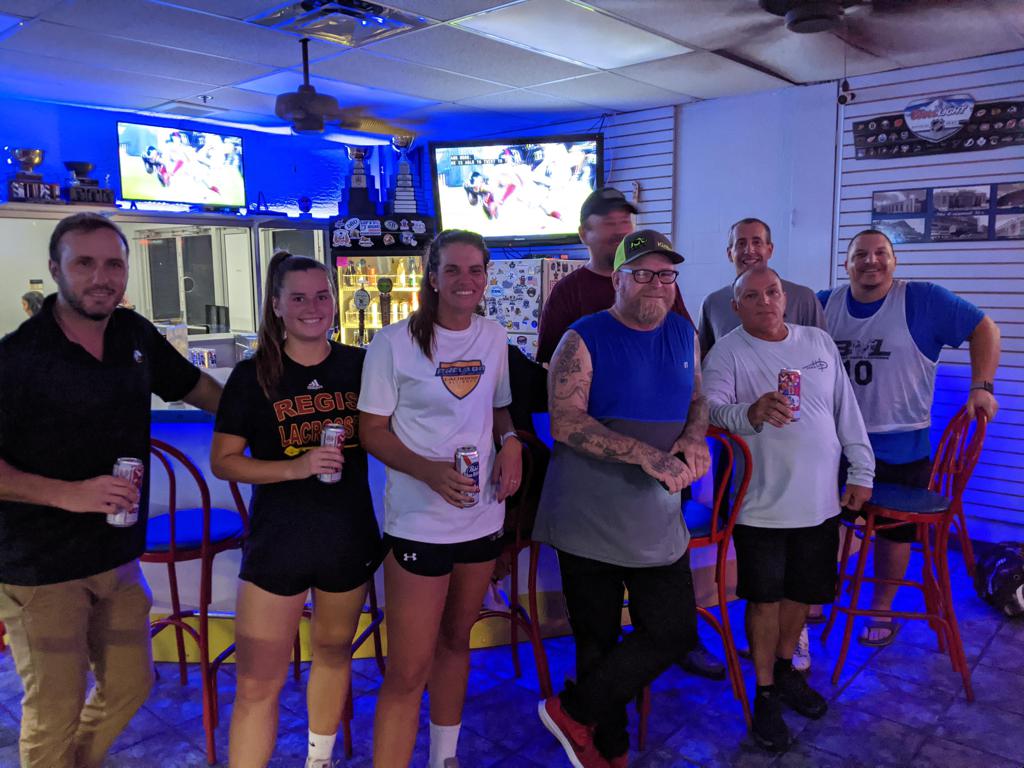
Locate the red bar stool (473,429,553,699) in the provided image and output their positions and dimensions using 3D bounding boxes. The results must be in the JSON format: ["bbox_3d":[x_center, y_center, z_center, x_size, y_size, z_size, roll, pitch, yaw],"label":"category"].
[{"bbox_3d":[-0.094,0.651,2.783,0.410,1.100,0.500,-3,9,-16],"label":"red bar stool"}]

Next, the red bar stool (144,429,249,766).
[{"bbox_3d":[-1.138,0.666,2.793,0.410,1.100,0.500,0,8,8],"label":"red bar stool"}]

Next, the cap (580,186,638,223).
[{"bbox_3d":[0.356,-0.655,2.916,0.178,0.138,0.255,-6,10,-32],"label":"cap"}]

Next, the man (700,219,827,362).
[{"bbox_3d":[0.981,0.232,3.239,0.520,1.765,0.330,2,9,16],"label":"man"}]

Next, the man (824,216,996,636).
[{"bbox_3d":[1.576,0.230,3.309,0.710,1.730,0.450,4,10,31],"label":"man"}]

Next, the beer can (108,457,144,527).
[{"bbox_3d":[-0.912,0.258,1.890,0.066,0.157,0.066,7,8,-29],"label":"beer can"}]

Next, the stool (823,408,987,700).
[{"bbox_3d":[1.503,0.583,3.082,0.500,1.100,0.410,1,9,15],"label":"stool"}]

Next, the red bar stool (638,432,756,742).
[{"bbox_3d":[0.571,0.633,2.837,0.410,1.100,0.500,-2,9,-9],"label":"red bar stool"}]

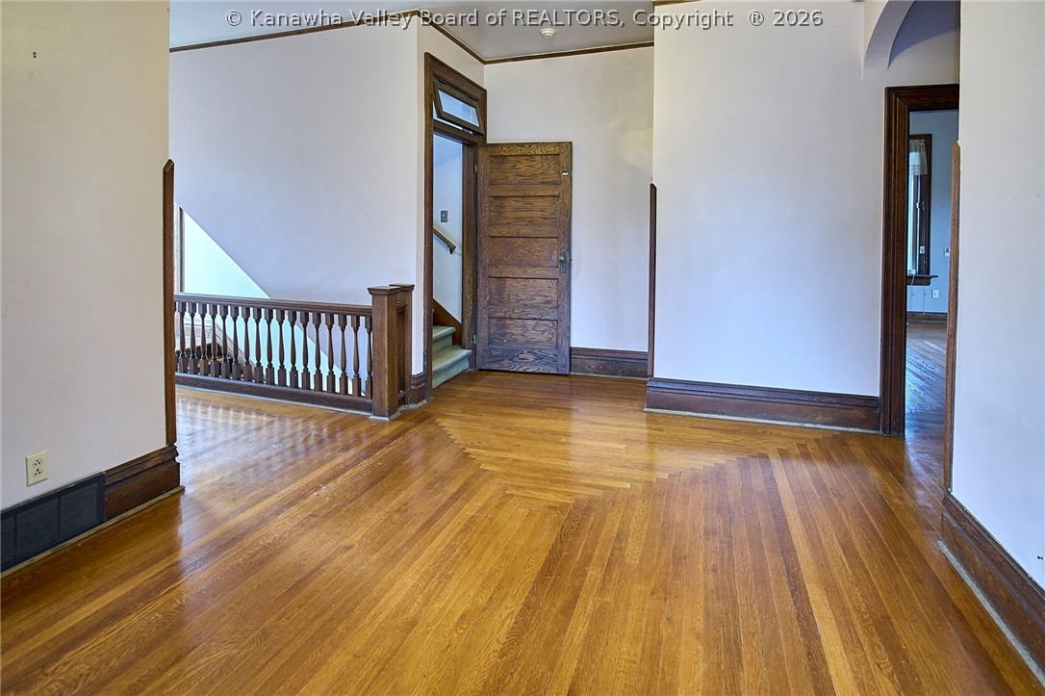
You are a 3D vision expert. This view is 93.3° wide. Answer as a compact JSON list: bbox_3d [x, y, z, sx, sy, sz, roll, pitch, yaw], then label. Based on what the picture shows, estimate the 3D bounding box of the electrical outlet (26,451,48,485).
[{"bbox_3d":[-1.934,0.483,1.965,0.011,0.117,0.072,3,9,18],"label":"electrical outlet"}]

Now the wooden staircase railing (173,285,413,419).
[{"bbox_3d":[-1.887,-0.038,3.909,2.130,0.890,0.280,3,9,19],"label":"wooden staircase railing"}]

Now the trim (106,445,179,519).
[{"bbox_3d":[-1.798,0.625,2.332,0.038,0.226,0.325,3,9,18],"label":"trim"}]

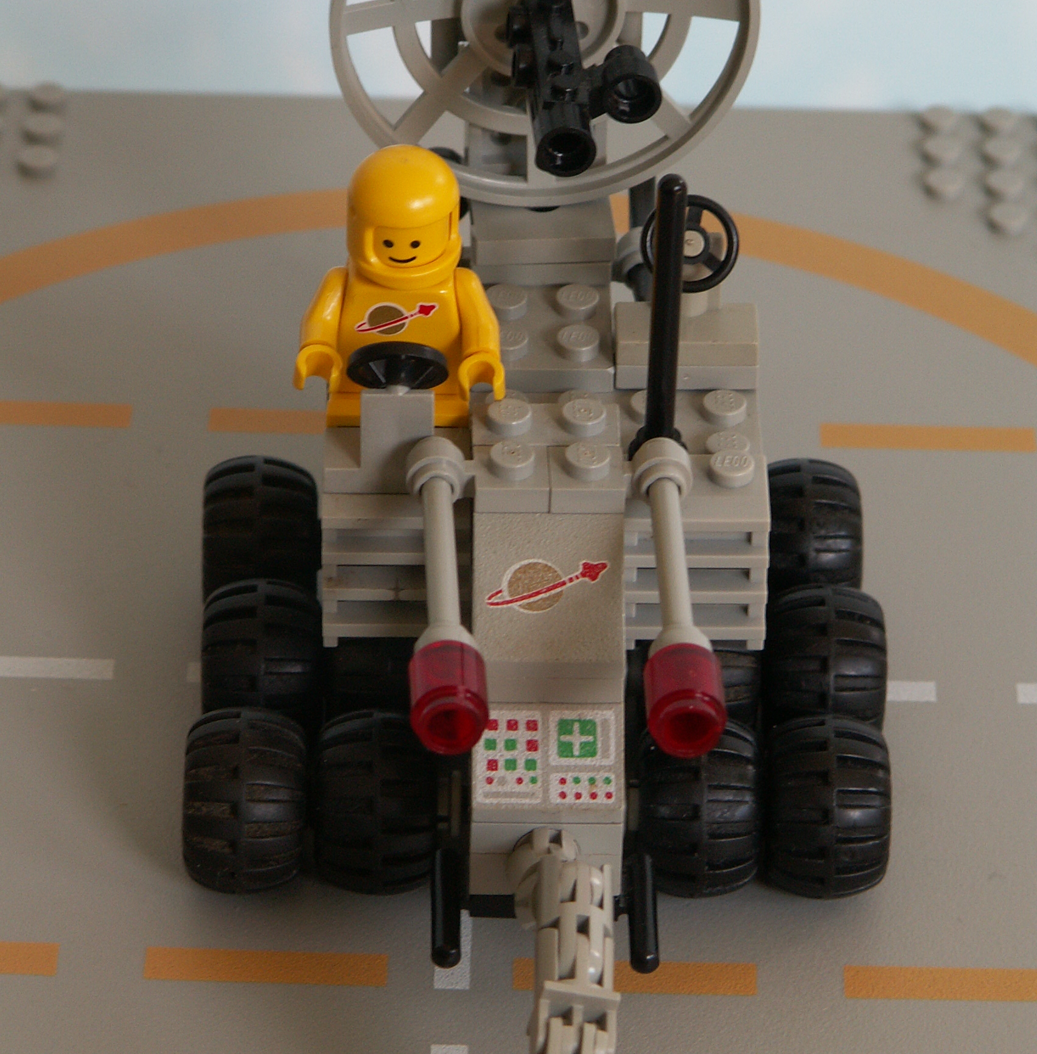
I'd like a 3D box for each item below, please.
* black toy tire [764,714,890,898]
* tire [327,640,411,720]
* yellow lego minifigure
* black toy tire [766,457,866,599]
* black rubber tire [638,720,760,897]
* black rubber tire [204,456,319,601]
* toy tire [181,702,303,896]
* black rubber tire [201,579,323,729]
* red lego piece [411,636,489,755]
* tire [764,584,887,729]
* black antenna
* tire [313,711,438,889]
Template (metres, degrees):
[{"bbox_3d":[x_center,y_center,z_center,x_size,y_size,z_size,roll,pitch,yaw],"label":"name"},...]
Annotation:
[{"bbox_3d":[0.034,0.031,0.591,0.013,0.020,0.020,0,36,-1],"label":"black toy tire"},{"bbox_3d":[-0.015,0.016,0.609,0.013,0.021,0.021,0,35,-1],"label":"tire"},{"bbox_3d":[-0.013,-0.024,0.585,0.023,0.034,0.018,0,23,-1],"label":"yellow lego minifigure"},{"bbox_3d":[0.034,0.002,0.630,0.013,0.020,0.020,0,36,-1],"label":"black toy tire"},{"bbox_3d":[0.020,0.031,0.590,0.013,0.020,0.020,0,36,-1],"label":"black rubber tire"},{"bbox_3d":[-0.030,0.002,0.629,0.013,0.021,0.021,0,35,-1],"label":"black rubber tire"},{"bbox_3d":[-0.030,0.030,0.589,0.013,0.021,0.021,0,35,-1],"label":"toy tire"},{"bbox_3d":[-0.029,0.016,0.608,0.013,0.021,0.021,0,35,-1],"label":"black rubber tire"},{"bbox_3d":[-0.007,0.017,0.543,0.008,0.008,0.010,-1,36,-3],"label":"red lego piece"},{"bbox_3d":[0.035,0.016,0.610,0.013,0.020,0.020,0,36,-1],"label":"tire"},{"bbox_3d":[0.016,-0.022,0.578,0.007,0.036,0.007,1,35,-2],"label":"black antenna"},{"bbox_3d":[-0.016,0.030,0.590,0.013,0.020,0.020,0,36,-1],"label":"tire"}]

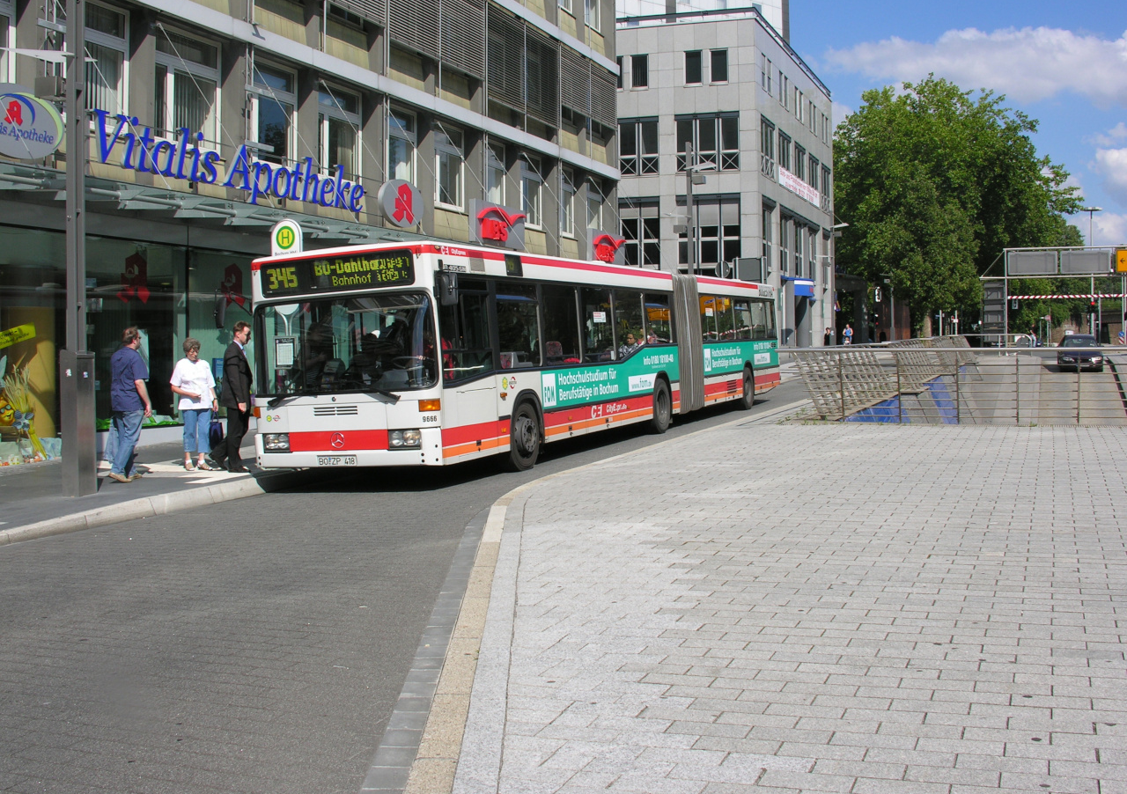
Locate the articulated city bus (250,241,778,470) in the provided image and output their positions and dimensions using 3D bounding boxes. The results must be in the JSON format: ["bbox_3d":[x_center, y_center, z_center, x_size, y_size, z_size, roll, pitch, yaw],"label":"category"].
[{"bbox_3d":[0.910,-0.810,21.650,2.520,2.920,17.800,0,3,23],"label":"articulated city bus"}]

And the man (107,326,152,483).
[{"bbox_3d":[-4.966,0.076,13.050,0.530,1.780,0.450,2,4,37],"label":"man"}]

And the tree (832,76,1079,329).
[{"bbox_3d":[27.662,-12.950,80.000,17.400,19.600,15.500,0,4,0],"label":"tree"}]

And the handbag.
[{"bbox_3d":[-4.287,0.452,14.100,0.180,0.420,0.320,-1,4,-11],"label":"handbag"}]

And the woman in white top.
[{"bbox_3d":[-4.597,0.071,14.150,0.580,1.640,0.420,-2,4,-23],"label":"woman in white top"}]

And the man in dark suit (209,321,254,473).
[{"bbox_3d":[-4.011,0.000,13.750,0.520,1.810,0.480,-1,4,-11],"label":"man in dark suit"}]

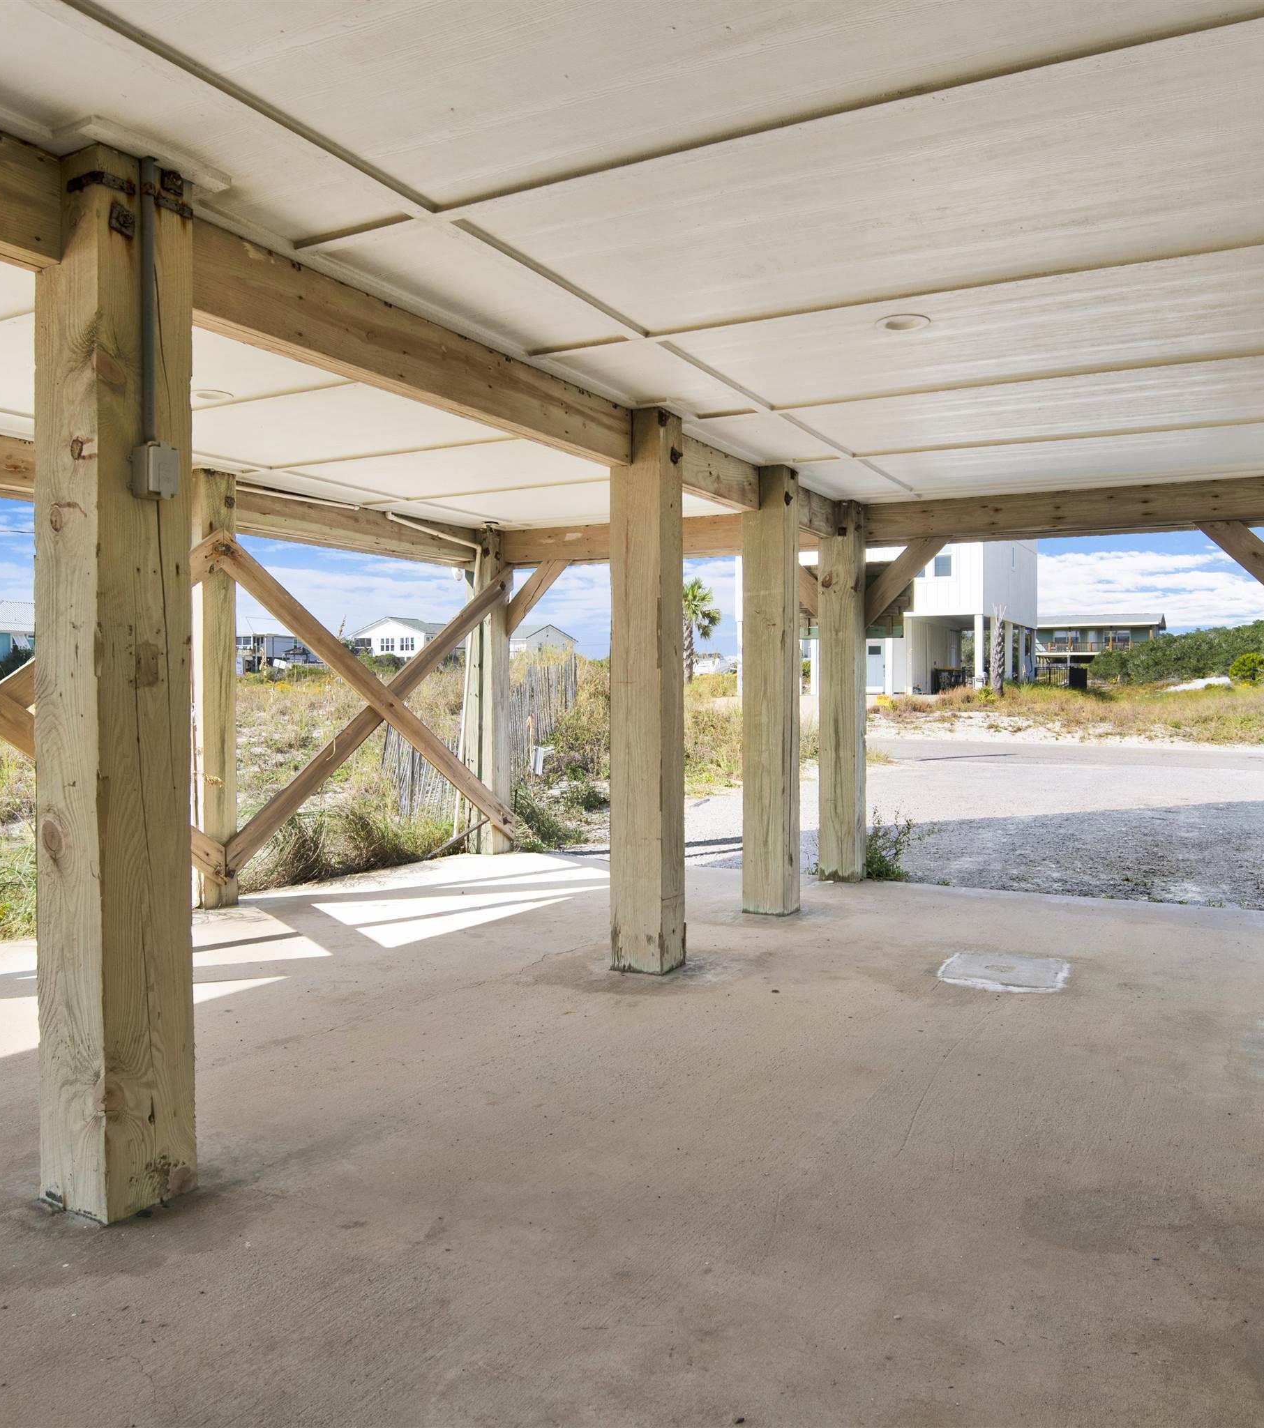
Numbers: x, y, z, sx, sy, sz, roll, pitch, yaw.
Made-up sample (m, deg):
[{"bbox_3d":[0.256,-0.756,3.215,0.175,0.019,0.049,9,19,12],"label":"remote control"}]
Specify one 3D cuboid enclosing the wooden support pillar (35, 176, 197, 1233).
[{"bbox_3d":[-1.399,-0.064,2.901,0.270,2.745,0.270,1,1,29],"label":"wooden support pillar"}]

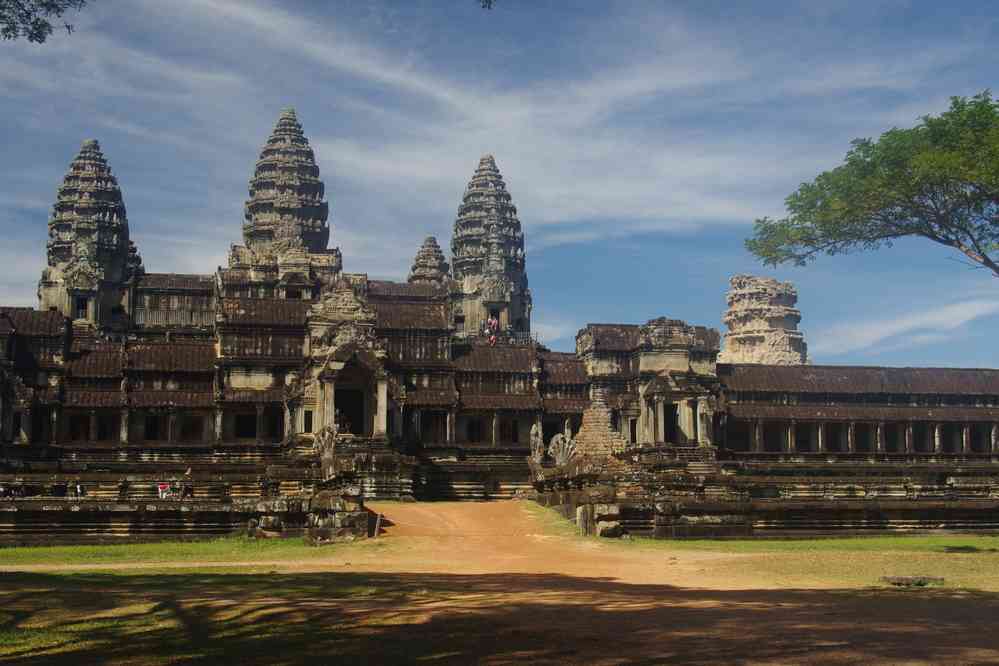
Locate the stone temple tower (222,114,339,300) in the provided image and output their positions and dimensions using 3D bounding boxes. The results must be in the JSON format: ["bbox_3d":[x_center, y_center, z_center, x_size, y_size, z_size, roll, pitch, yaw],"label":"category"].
[{"bbox_3d":[-30.086,-17.739,192.963,14.800,29.120,14.800,1,-8,-12],"label":"stone temple tower"}]

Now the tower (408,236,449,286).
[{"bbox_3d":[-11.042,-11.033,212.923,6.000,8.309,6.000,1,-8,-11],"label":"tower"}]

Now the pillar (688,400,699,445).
[{"bbox_3d":[14.865,6.796,104.181,0.700,3.560,0.700,1,-8,-12],"label":"pillar"}]

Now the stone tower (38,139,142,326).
[{"bbox_3d":[-47.248,-11.097,157.128,10.300,23.136,10.300,1,-8,-11],"label":"stone tower"}]

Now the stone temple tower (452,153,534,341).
[{"bbox_3d":[-1.433,-10.509,169.078,9.600,23.015,9.600,1,-8,-11],"label":"stone temple tower"}]

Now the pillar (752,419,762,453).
[{"bbox_3d":[18.176,7.193,95.415,0.460,2.378,0.460,1,-8,-11],"label":"pillar"}]

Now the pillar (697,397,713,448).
[{"bbox_3d":[15.421,6.671,102.274,0.950,3.800,0.900,1,-8,-12],"label":"pillar"}]

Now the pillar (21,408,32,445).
[{"bbox_3d":[-27.847,5.446,80.045,0.580,2.228,0.580,1,-8,-11],"label":"pillar"}]

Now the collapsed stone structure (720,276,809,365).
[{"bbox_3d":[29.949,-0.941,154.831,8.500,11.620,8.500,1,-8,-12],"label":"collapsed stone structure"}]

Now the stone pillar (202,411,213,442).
[{"bbox_3d":[-18.894,6.050,87.975,0.500,2.064,0.500,1,-8,-11],"label":"stone pillar"}]

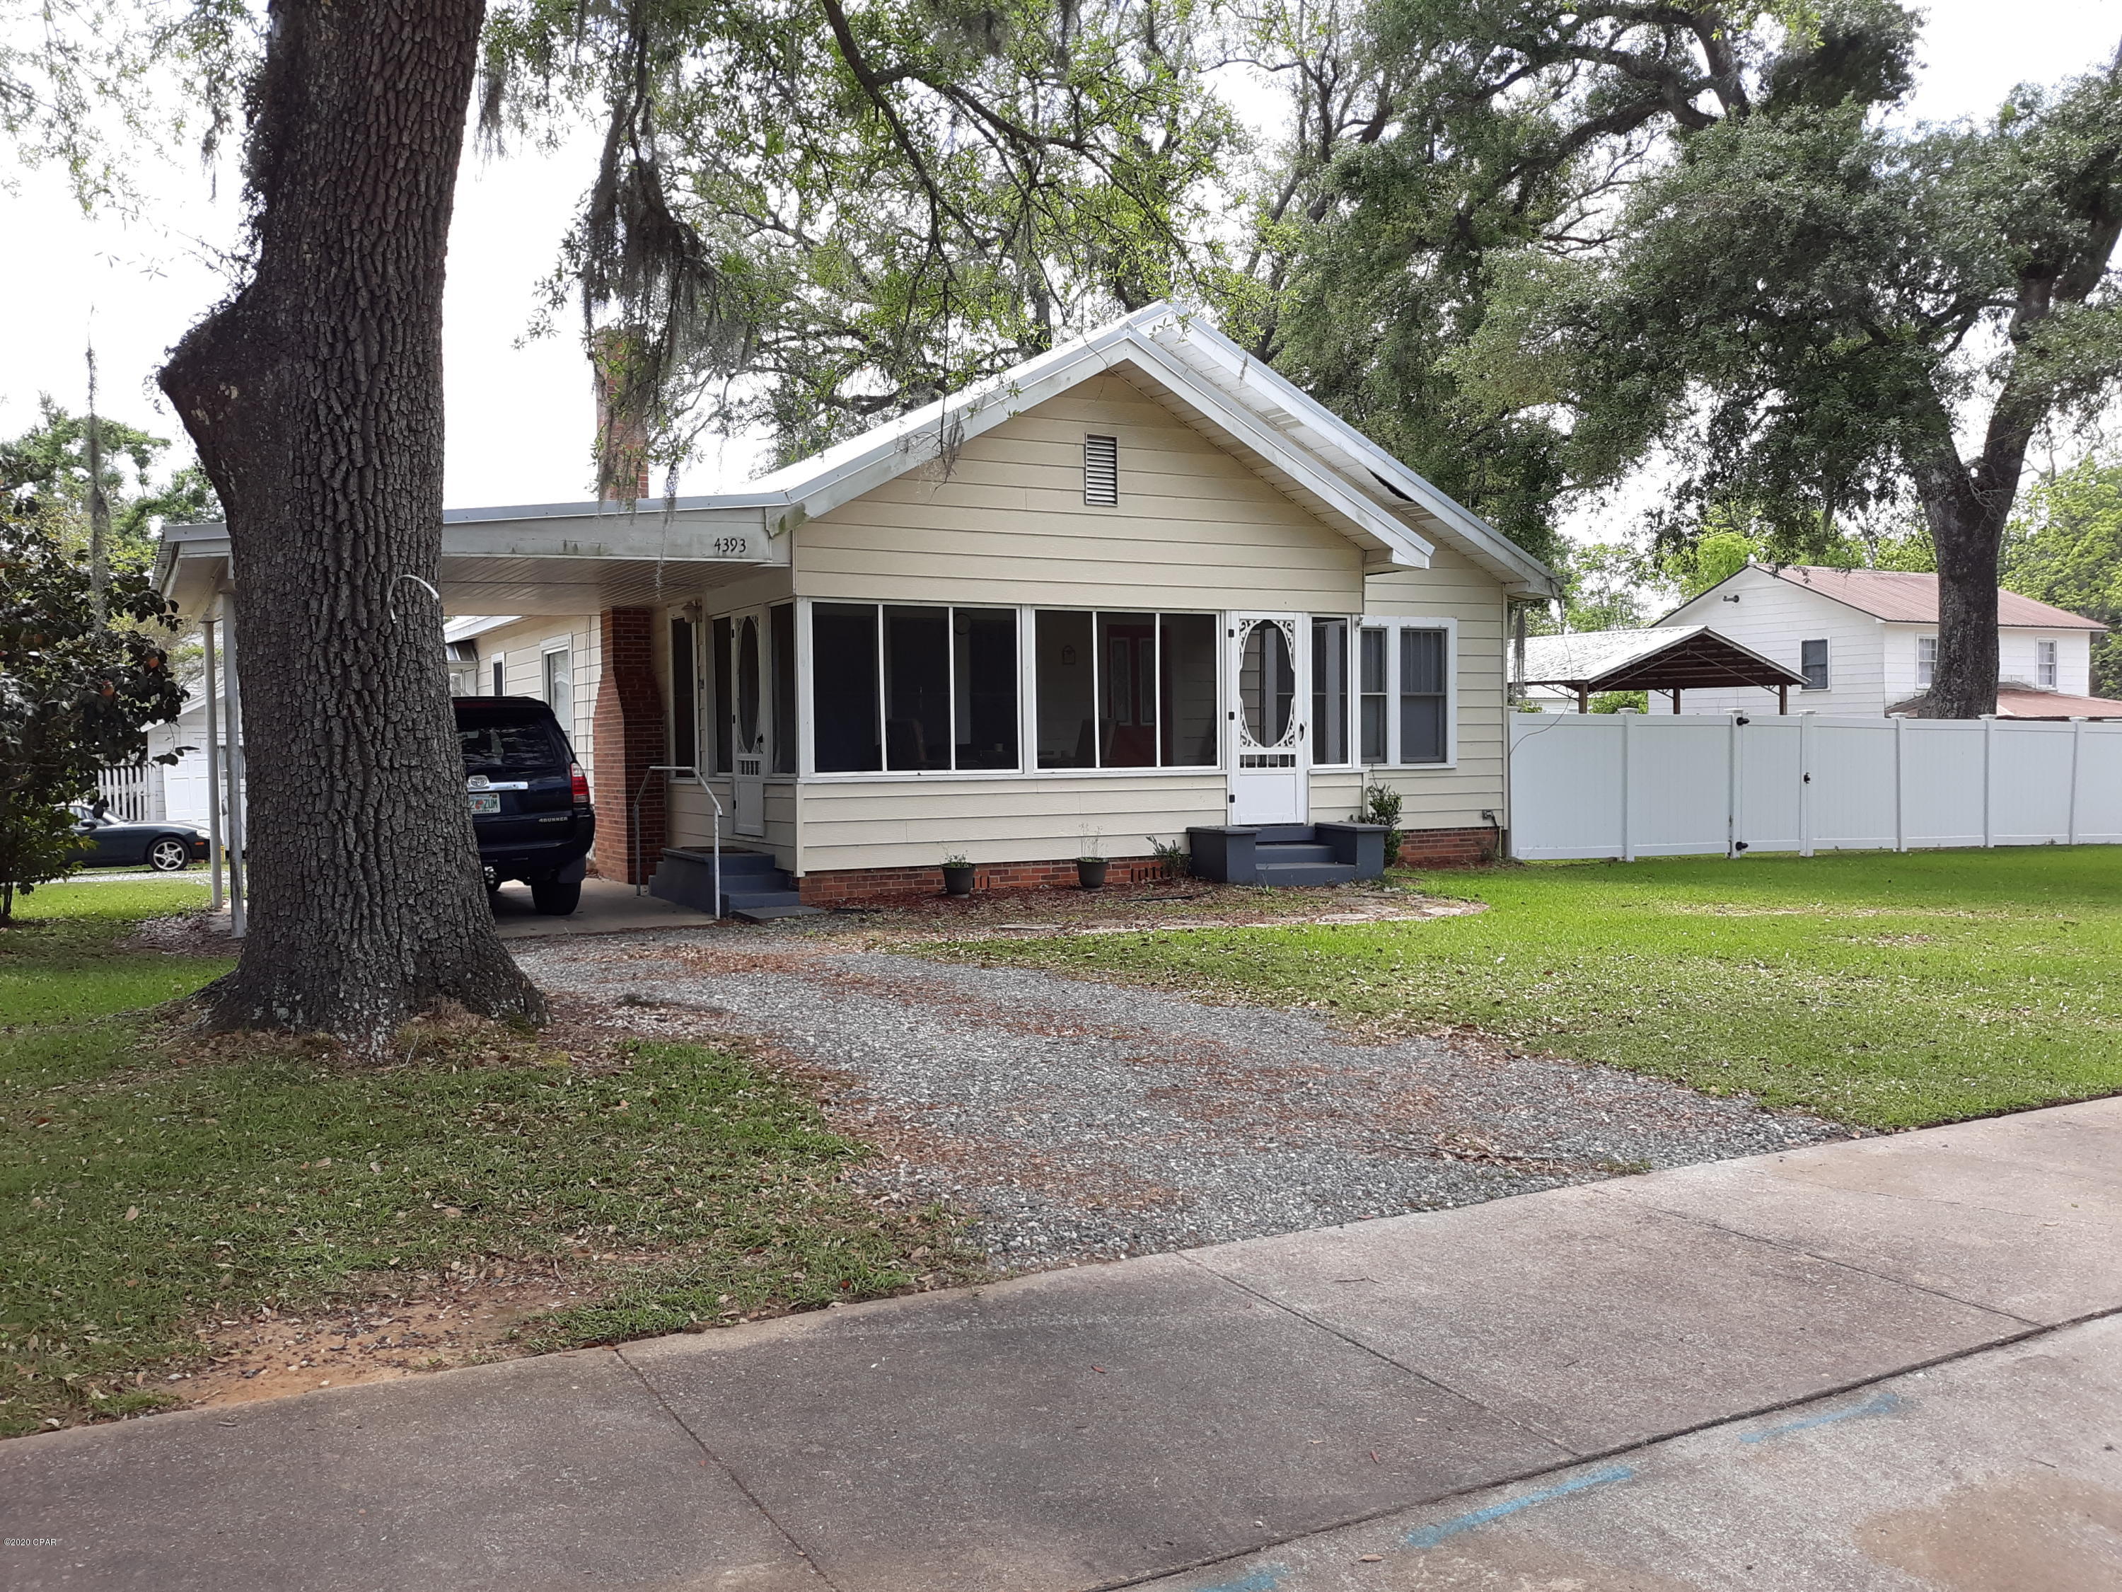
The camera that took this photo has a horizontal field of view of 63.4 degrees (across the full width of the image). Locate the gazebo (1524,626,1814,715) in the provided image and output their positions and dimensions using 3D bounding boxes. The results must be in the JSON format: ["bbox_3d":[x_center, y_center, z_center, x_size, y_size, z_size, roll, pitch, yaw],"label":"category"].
[{"bbox_3d":[8.951,-1.036,29.155,5.299,3.350,4.832,-2,2,-31],"label":"gazebo"}]

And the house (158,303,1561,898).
[{"bbox_3d":[-3.316,-2.216,21.817,14.800,6.050,15.700,-2,2,-29],"label":"house"}]

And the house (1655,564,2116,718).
[{"bbox_3d":[27.182,-4.013,56.989,10.700,7.350,11.600,-1,2,-26],"label":"house"}]

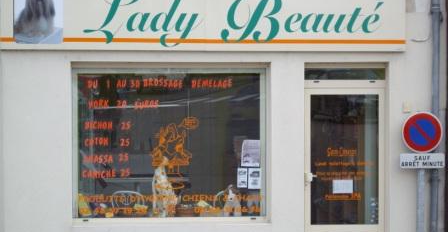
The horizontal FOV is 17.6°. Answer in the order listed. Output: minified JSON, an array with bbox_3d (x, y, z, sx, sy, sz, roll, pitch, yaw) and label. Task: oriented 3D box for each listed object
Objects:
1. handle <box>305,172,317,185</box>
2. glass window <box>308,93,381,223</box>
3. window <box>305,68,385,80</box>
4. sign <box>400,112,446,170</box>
[{"bbox_3d":[0.977,0.706,16.365,0.137,0.135,0.070,0,0,-6],"label":"handle"},{"bbox_3d":[1.369,0.494,16.450,0.784,1.475,0.050,0,0,-6],"label":"glass window"},{"bbox_3d":[1.369,-0.471,16.450,0.923,0.136,0.050,0,0,-6],"label":"window"},{"bbox_3d":[2.211,0.273,16.123,0.506,0.623,0.040,0,0,-6],"label":"sign"}]

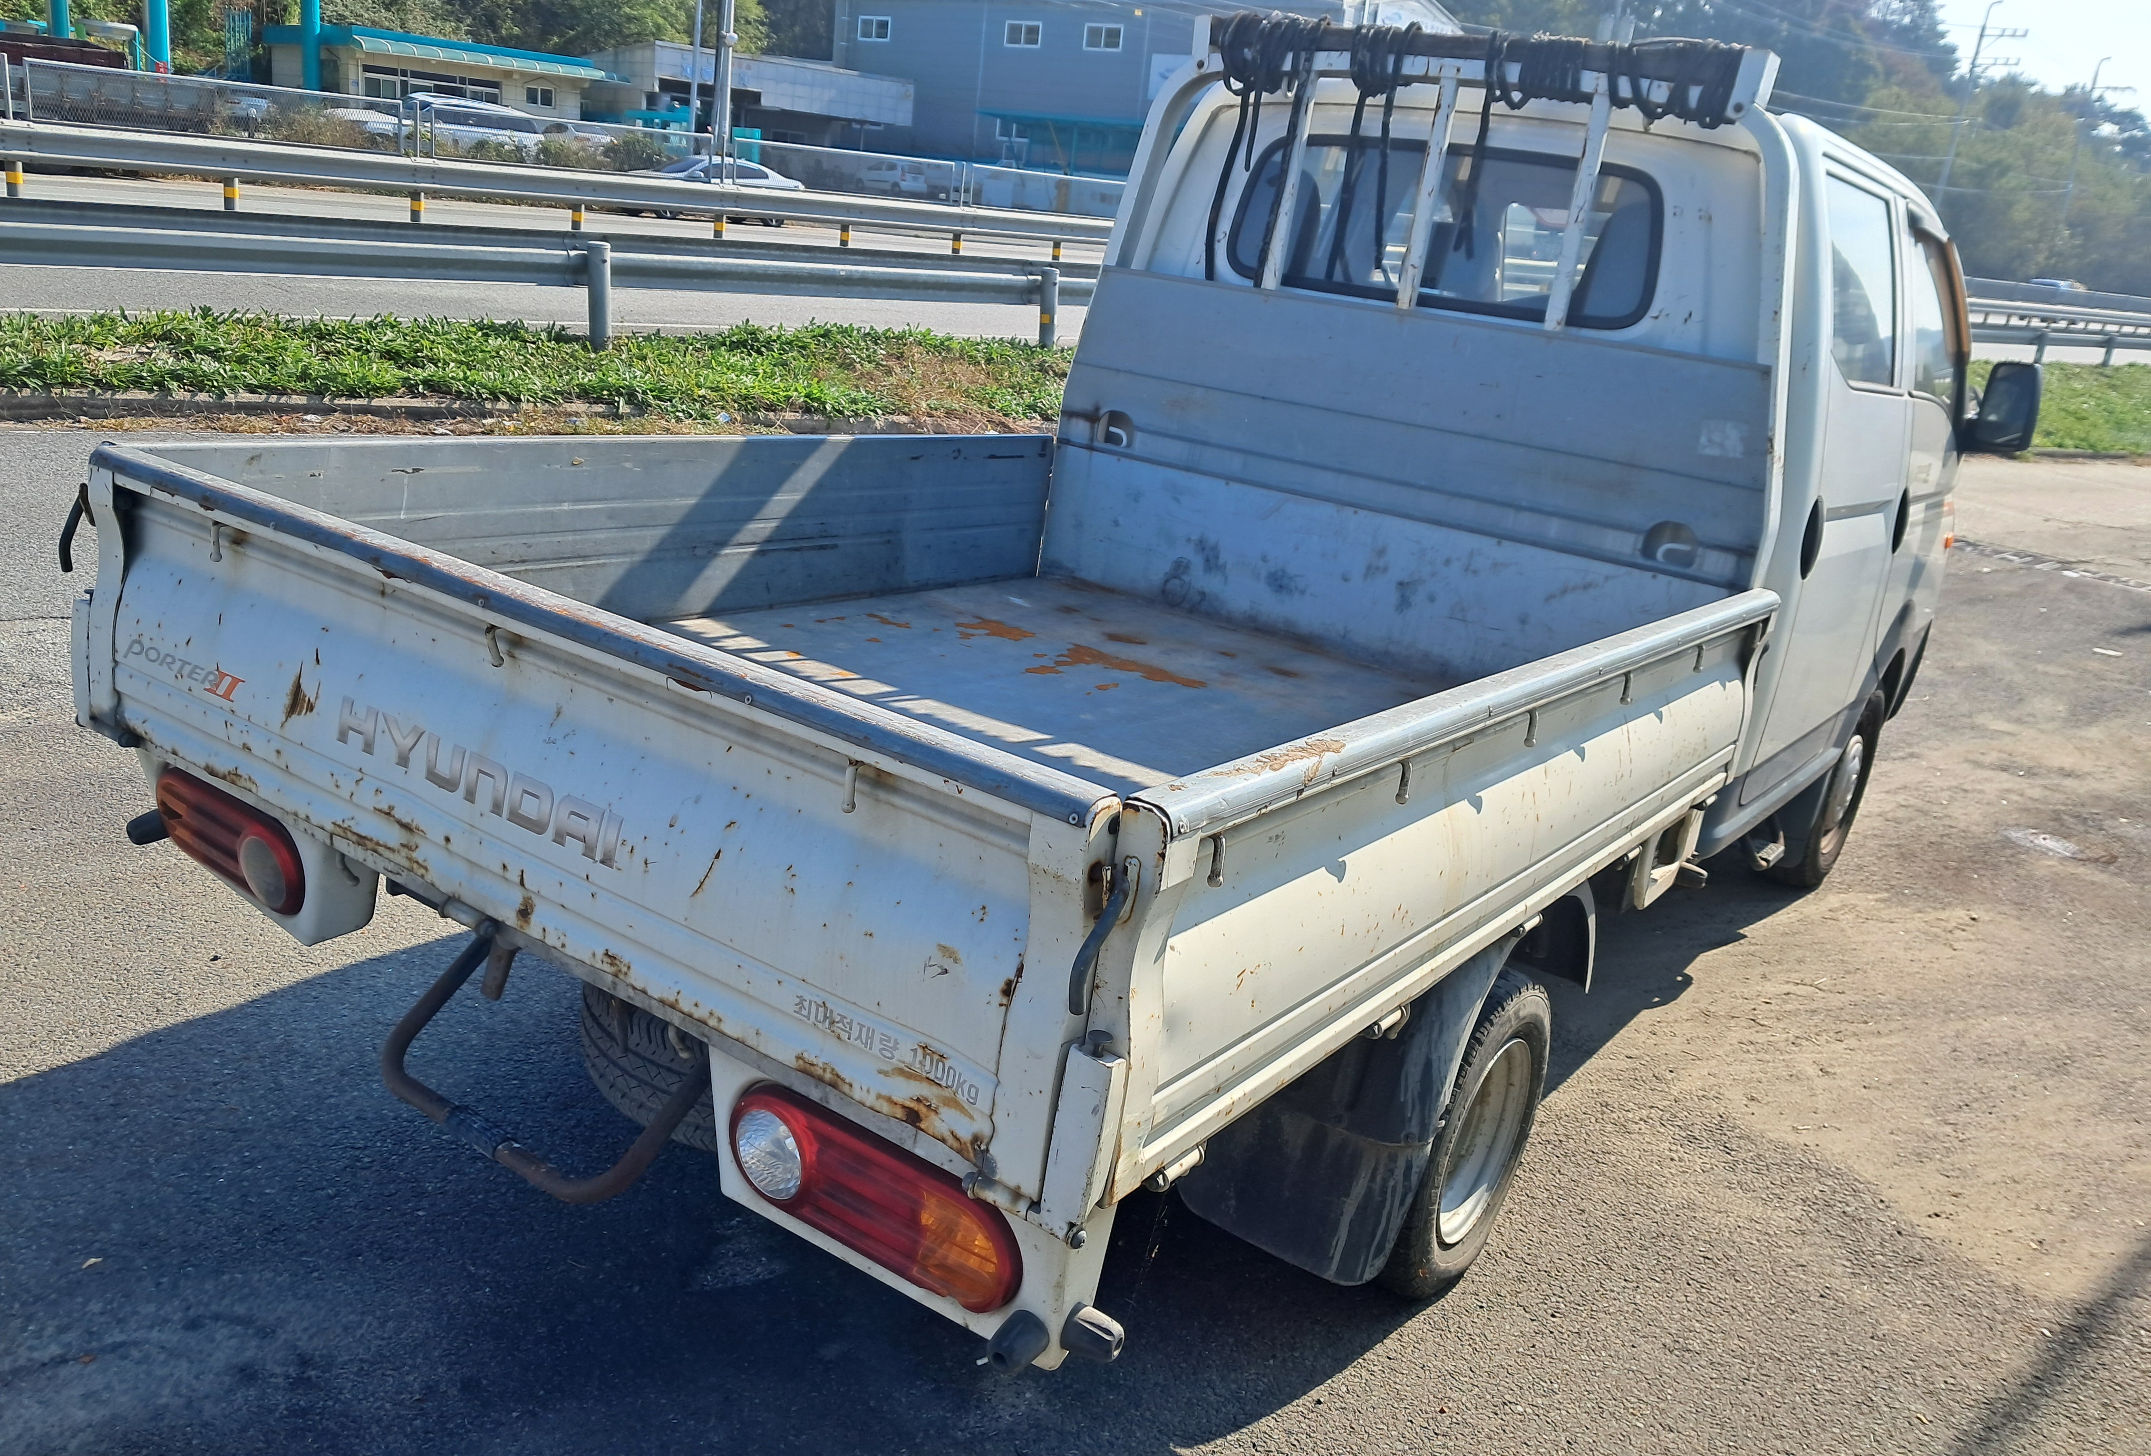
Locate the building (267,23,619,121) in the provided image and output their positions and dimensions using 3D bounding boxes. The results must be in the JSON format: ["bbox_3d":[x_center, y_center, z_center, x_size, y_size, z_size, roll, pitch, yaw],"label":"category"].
[{"bbox_3d":[-20.452,-19.760,53.284,7.000,3.586,9.300,-6,22,-36],"label":"building"}]

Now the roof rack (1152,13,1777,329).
[{"bbox_3d":[0.731,-1.138,3.449,1.340,0.570,0.140,18,18,32],"label":"roof rack"}]

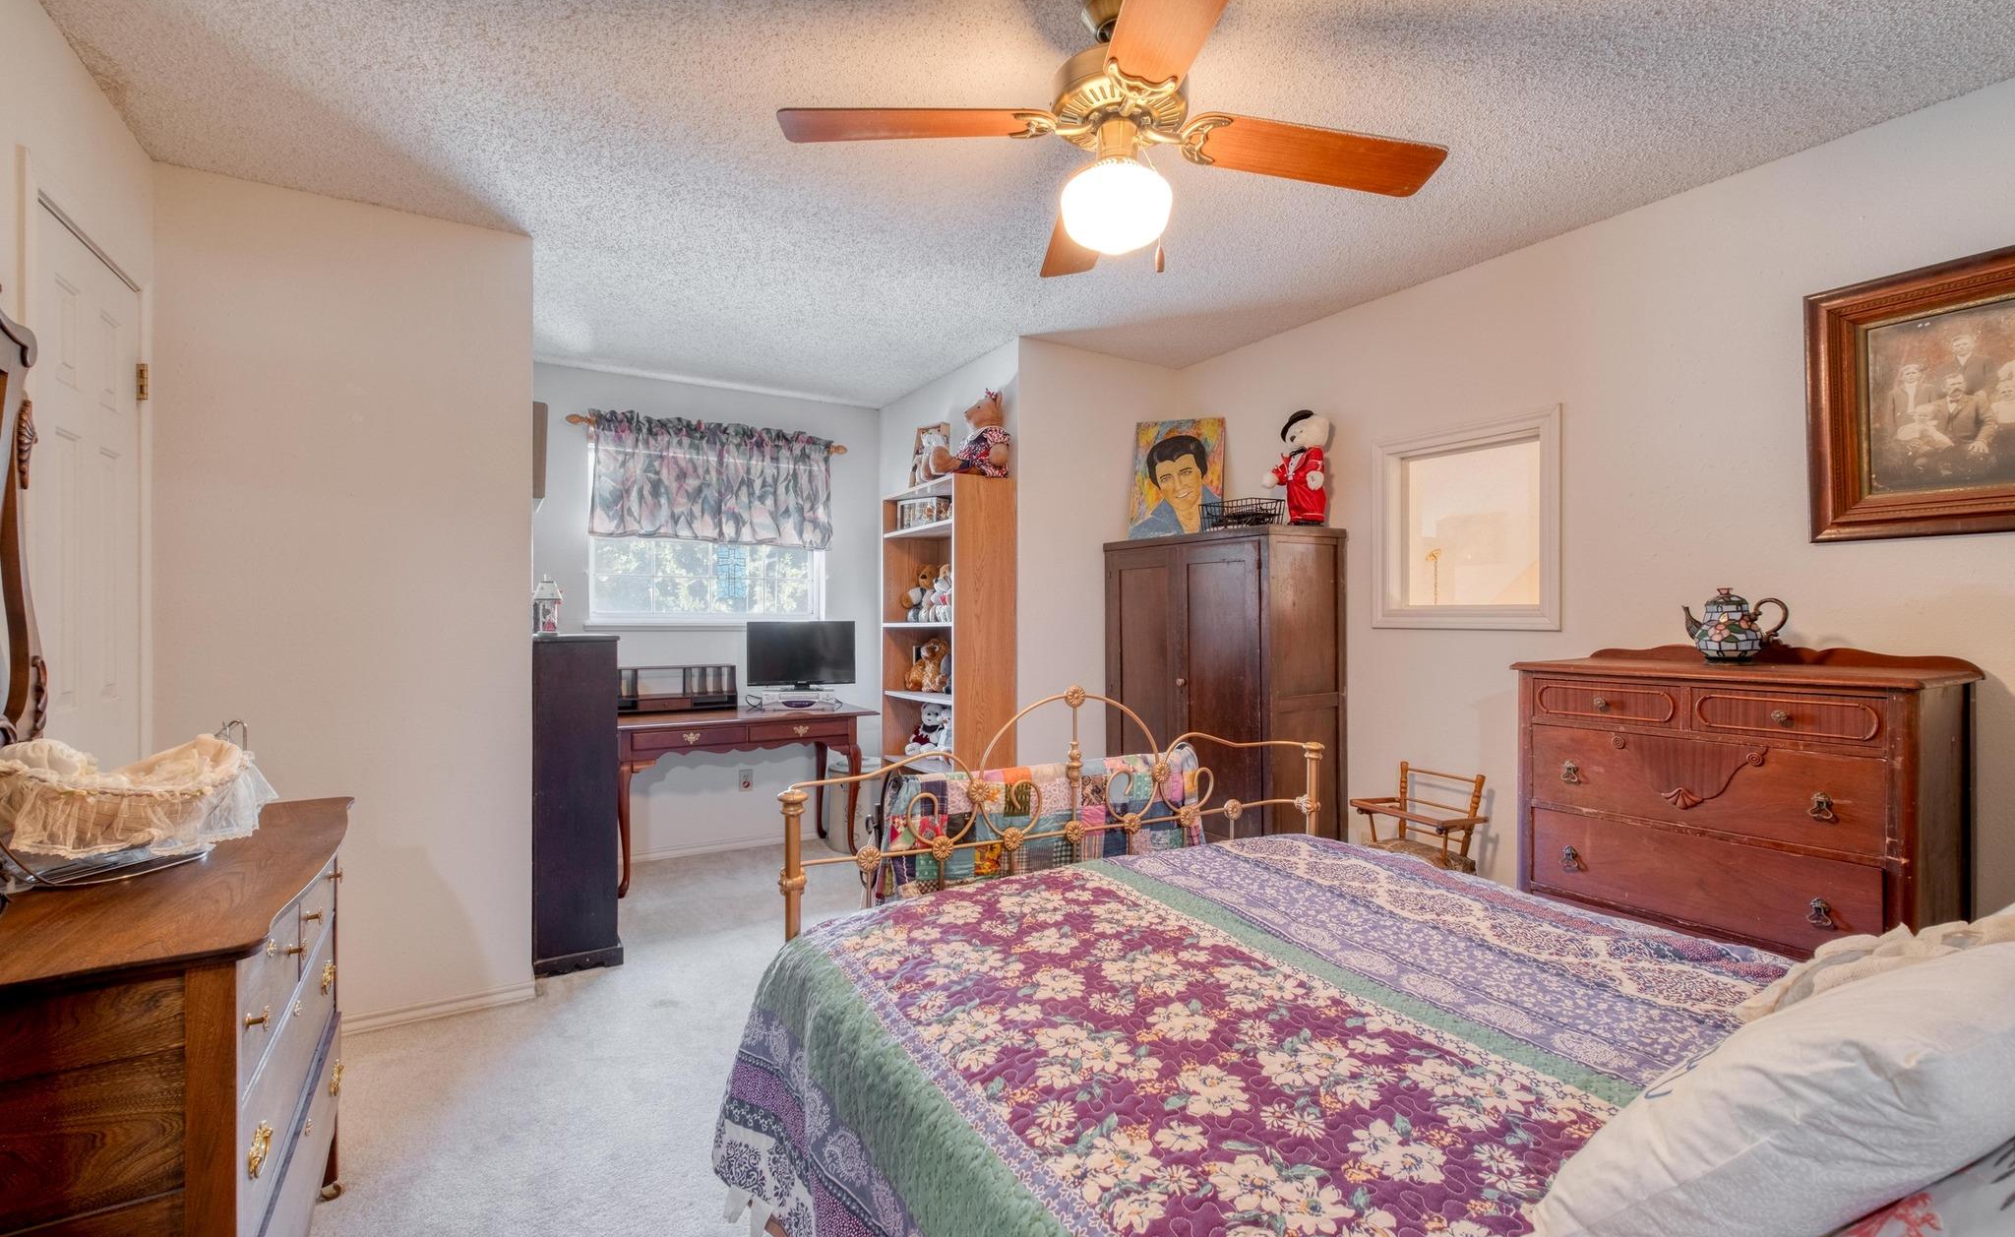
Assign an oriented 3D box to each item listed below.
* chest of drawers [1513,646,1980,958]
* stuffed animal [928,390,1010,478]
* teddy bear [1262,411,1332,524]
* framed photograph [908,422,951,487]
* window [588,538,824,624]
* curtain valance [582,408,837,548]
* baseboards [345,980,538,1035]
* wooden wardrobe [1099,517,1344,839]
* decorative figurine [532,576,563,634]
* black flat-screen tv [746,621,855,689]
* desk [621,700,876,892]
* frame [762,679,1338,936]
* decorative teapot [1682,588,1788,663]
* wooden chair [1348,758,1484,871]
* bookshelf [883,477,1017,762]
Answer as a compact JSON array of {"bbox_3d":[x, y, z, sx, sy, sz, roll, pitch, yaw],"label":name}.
[{"bbox_3d":[1.778,0.647,2.070,0.540,1.145,0.750,0,0,-32],"label":"chest of drawers"},{"bbox_3d":[-0.186,-0.792,3.623,0.340,0.385,0.250,0,0,-21],"label":"stuffed animal"},{"bbox_3d":[1.125,-0.575,3.260,0.190,0.470,0.220,0,0,-29],"label":"teddy bear"},{"bbox_3d":[-0.362,-0.735,3.852,0.025,0.298,0.205,12,-8,-39],"label":"framed photograph"},{"bbox_3d":[-1.550,-0.410,4.430,1.190,0.900,0.100,0,0,-29],"label":"window"},{"bbox_3d":[-1.482,-0.686,4.335,1.230,0.590,0.100,0,0,-33],"label":"curtain valance"},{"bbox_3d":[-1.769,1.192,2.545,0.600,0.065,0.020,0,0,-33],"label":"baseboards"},{"bbox_3d":[0.877,0.447,3.554,0.450,1.565,0.945,0,0,-33],"label":"wooden wardrobe"},{"bbox_3d":[-1.618,-0.048,2.954,0.090,0.220,0.090,0,0,-43],"label":"decorative figurine"},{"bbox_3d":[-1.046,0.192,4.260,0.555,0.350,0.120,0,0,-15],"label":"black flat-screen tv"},{"bbox_3d":[-1.335,0.850,4.160,1.280,0.740,0.570,0,0,-30],"label":"desk"},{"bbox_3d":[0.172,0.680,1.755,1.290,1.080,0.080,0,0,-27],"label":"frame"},{"bbox_3d":[1.895,0.028,2.190,0.140,0.195,0.208,0,0,-38],"label":"decorative teapot"},{"bbox_3d":[1.386,0.876,2.853,0.310,0.710,0.370,0,0,-25],"label":"wooden chair"},{"bbox_3d":[-0.285,0.319,3.863,0.300,1.800,0.780,0,0,-29],"label":"bookshelf"}]

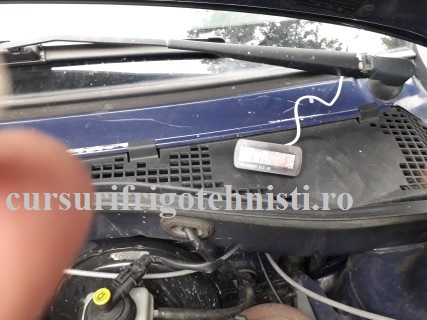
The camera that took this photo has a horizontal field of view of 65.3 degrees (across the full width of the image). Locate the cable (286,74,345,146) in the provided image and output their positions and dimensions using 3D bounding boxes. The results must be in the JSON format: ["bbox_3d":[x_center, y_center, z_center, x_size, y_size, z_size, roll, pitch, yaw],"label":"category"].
[{"bbox_3d":[0.141,-0.074,0.467,0.050,0.040,0.160,34,51,30],"label":"cable"}]

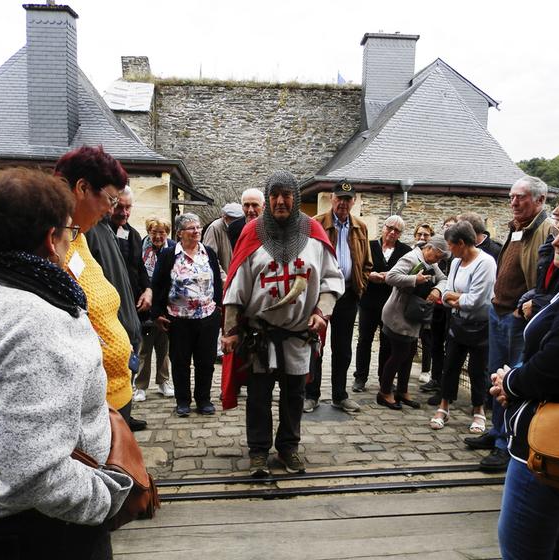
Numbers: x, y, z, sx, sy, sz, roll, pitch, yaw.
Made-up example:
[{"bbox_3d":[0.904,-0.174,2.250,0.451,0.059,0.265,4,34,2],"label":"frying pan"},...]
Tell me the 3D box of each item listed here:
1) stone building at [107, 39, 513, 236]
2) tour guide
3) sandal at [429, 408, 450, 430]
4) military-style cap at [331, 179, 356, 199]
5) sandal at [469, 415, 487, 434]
[{"bbox_3d":[0.589,-3.018,12.785,9.800,6.700,6.500,0,5,-6],"label":"stone building"},{"bbox_3d":[0.012,0.262,3.309,0.740,1.810,0.460,1,5,0],"label":"tour guide"},{"bbox_3d":[1.238,1.068,4.155,0.095,0.100,0.245,4,6,37],"label":"sandal"},{"bbox_3d":[0.518,-0.729,4.320,0.190,0.150,0.260,0,5,-5],"label":"military-style cap"},{"bbox_3d":[1.523,1.076,4.112,0.098,0.090,0.245,3,6,25],"label":"sandal"}]

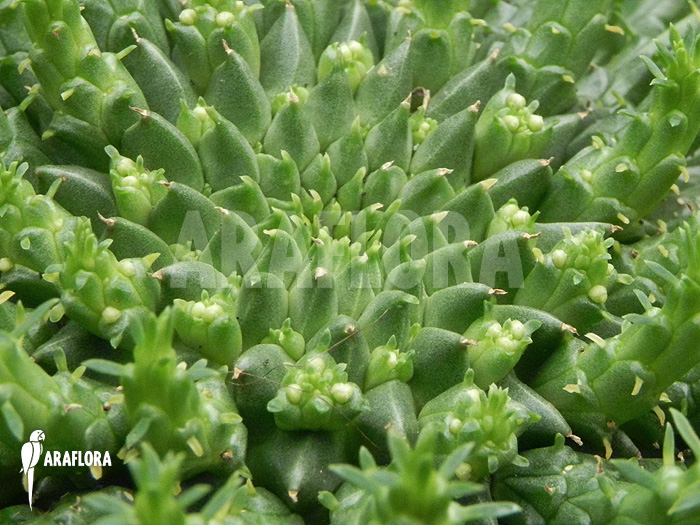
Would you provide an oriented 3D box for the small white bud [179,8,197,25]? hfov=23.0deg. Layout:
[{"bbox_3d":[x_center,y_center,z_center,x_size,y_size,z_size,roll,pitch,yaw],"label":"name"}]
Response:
[{"bbox_3d":[-0.035,-0.053,0.370,0.004,0.004,0.004,0,44,0],"label":"small white bud"}]

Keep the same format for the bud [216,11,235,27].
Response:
[{"bbox_3d":[-0.027,-0.052,0.369,0.004,0.004,0.004,0,44,0],"label":"bud"}]

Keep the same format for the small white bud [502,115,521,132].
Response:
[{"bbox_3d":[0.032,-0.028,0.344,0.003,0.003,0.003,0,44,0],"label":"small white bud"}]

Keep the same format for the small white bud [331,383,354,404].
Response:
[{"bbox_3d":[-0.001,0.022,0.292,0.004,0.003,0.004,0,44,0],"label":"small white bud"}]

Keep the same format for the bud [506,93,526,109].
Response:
[{"bbox_3d":[0.034,-0.033,0.349,0.004,0.003,0.004,0,44,0],"label":"bud"}]

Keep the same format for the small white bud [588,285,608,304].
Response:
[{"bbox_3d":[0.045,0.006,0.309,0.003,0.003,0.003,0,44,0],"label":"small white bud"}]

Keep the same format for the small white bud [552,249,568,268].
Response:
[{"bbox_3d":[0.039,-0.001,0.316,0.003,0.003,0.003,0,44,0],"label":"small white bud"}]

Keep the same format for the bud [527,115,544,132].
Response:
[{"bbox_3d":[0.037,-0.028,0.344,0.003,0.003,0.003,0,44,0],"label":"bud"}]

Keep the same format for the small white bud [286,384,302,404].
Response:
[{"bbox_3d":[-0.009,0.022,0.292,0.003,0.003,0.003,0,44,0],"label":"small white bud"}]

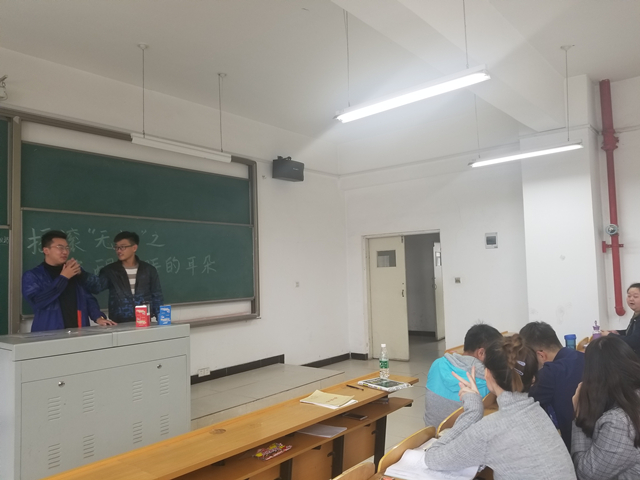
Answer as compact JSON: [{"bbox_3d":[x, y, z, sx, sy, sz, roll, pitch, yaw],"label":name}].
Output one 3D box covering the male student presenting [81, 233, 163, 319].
[{"bbox_3d":[-1.667,0.778,4.077,0.660,1.700,0.420,0,-4,-25],"label":"male student presenting"}]

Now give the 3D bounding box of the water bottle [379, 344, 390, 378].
[{"bbox_3d":[0.422,0.790,3.137,0.064,0.232,0.064,-1,-4,0],"label":"water bottle"}]

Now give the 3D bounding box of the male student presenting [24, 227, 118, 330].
[{"bbox_3d":[-1.956,0.775,3.737,0.460,1.678,0.570,-4,-4,37],"label":"male student presenting"}]

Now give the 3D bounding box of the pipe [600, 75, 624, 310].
[{"bbox_3d":[3.394,-0.511,5.577,0.190,2.720,0.190,-4,-5,40],"label":"pipe"}]

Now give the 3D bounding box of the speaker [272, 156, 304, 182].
[{"bbox_3d":[-0.498,-0.996,6.954,0.490,0.255,0.260,1,3,-35],"label":"speaker"}]

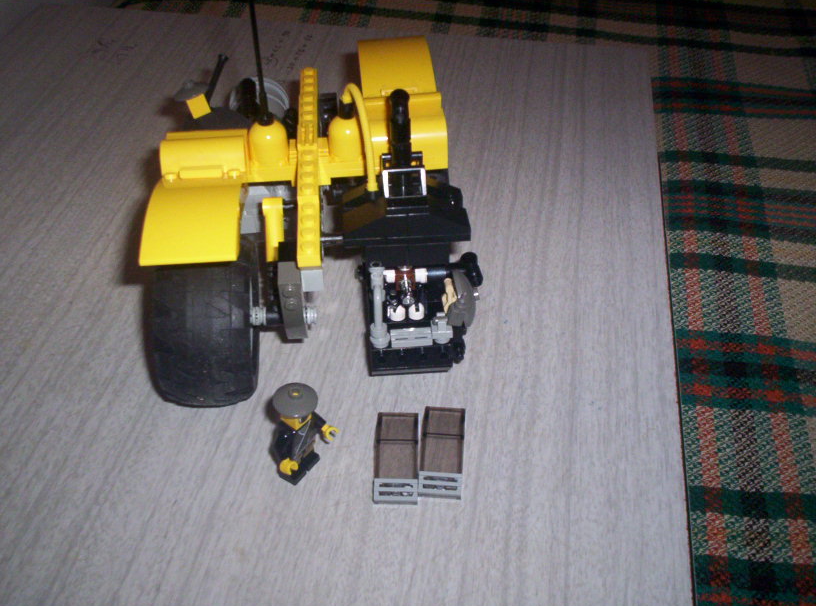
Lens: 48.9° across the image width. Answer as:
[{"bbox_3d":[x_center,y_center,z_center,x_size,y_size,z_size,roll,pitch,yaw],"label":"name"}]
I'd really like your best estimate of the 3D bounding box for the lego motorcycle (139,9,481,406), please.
[{"bbox_3d":[-0.039,-0.058,0.372,0.131,0.147,0.175,-3,41,-3],"label":"lego motorcycle"}]

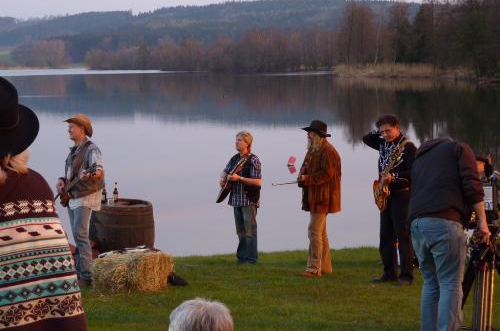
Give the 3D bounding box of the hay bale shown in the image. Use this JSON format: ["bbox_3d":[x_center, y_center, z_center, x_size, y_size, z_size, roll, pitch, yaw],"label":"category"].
[{"bbox_3d":[-1.238,1.128,11.050,0.460,0.360,0.860,0,2,29],"label":"hay bale"}]

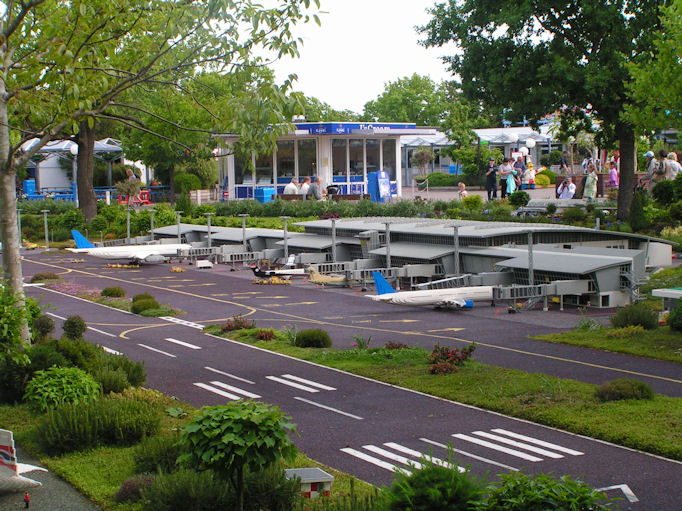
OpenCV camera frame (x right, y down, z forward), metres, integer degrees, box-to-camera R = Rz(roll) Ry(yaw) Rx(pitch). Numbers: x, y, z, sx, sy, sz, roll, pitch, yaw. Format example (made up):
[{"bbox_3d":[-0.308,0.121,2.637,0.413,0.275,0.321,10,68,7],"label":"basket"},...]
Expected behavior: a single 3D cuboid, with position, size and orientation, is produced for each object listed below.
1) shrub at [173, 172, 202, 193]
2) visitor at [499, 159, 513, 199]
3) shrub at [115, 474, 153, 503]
[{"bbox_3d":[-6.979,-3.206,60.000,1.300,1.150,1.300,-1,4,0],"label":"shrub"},{"bbox_3d":[6.856,-3.188,55.000,0.500,1.660,0.480,-5,5,-41],"label":"visitor"},{"bbox_3d":[-1.014,1.152,6.509,0.210,0.130,0.200,-1,4,0],"label":"shrub"}]

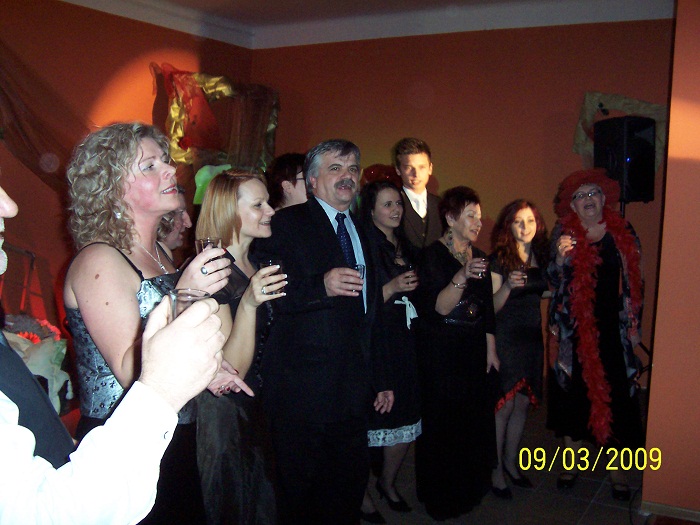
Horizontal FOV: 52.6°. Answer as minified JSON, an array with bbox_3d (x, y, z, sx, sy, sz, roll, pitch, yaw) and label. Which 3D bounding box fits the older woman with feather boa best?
[{"bbox_3d":[1.280,0.380,3.740,0.510,1.710,0.390,3,7,14],"label":"older woman with feather boa"}]

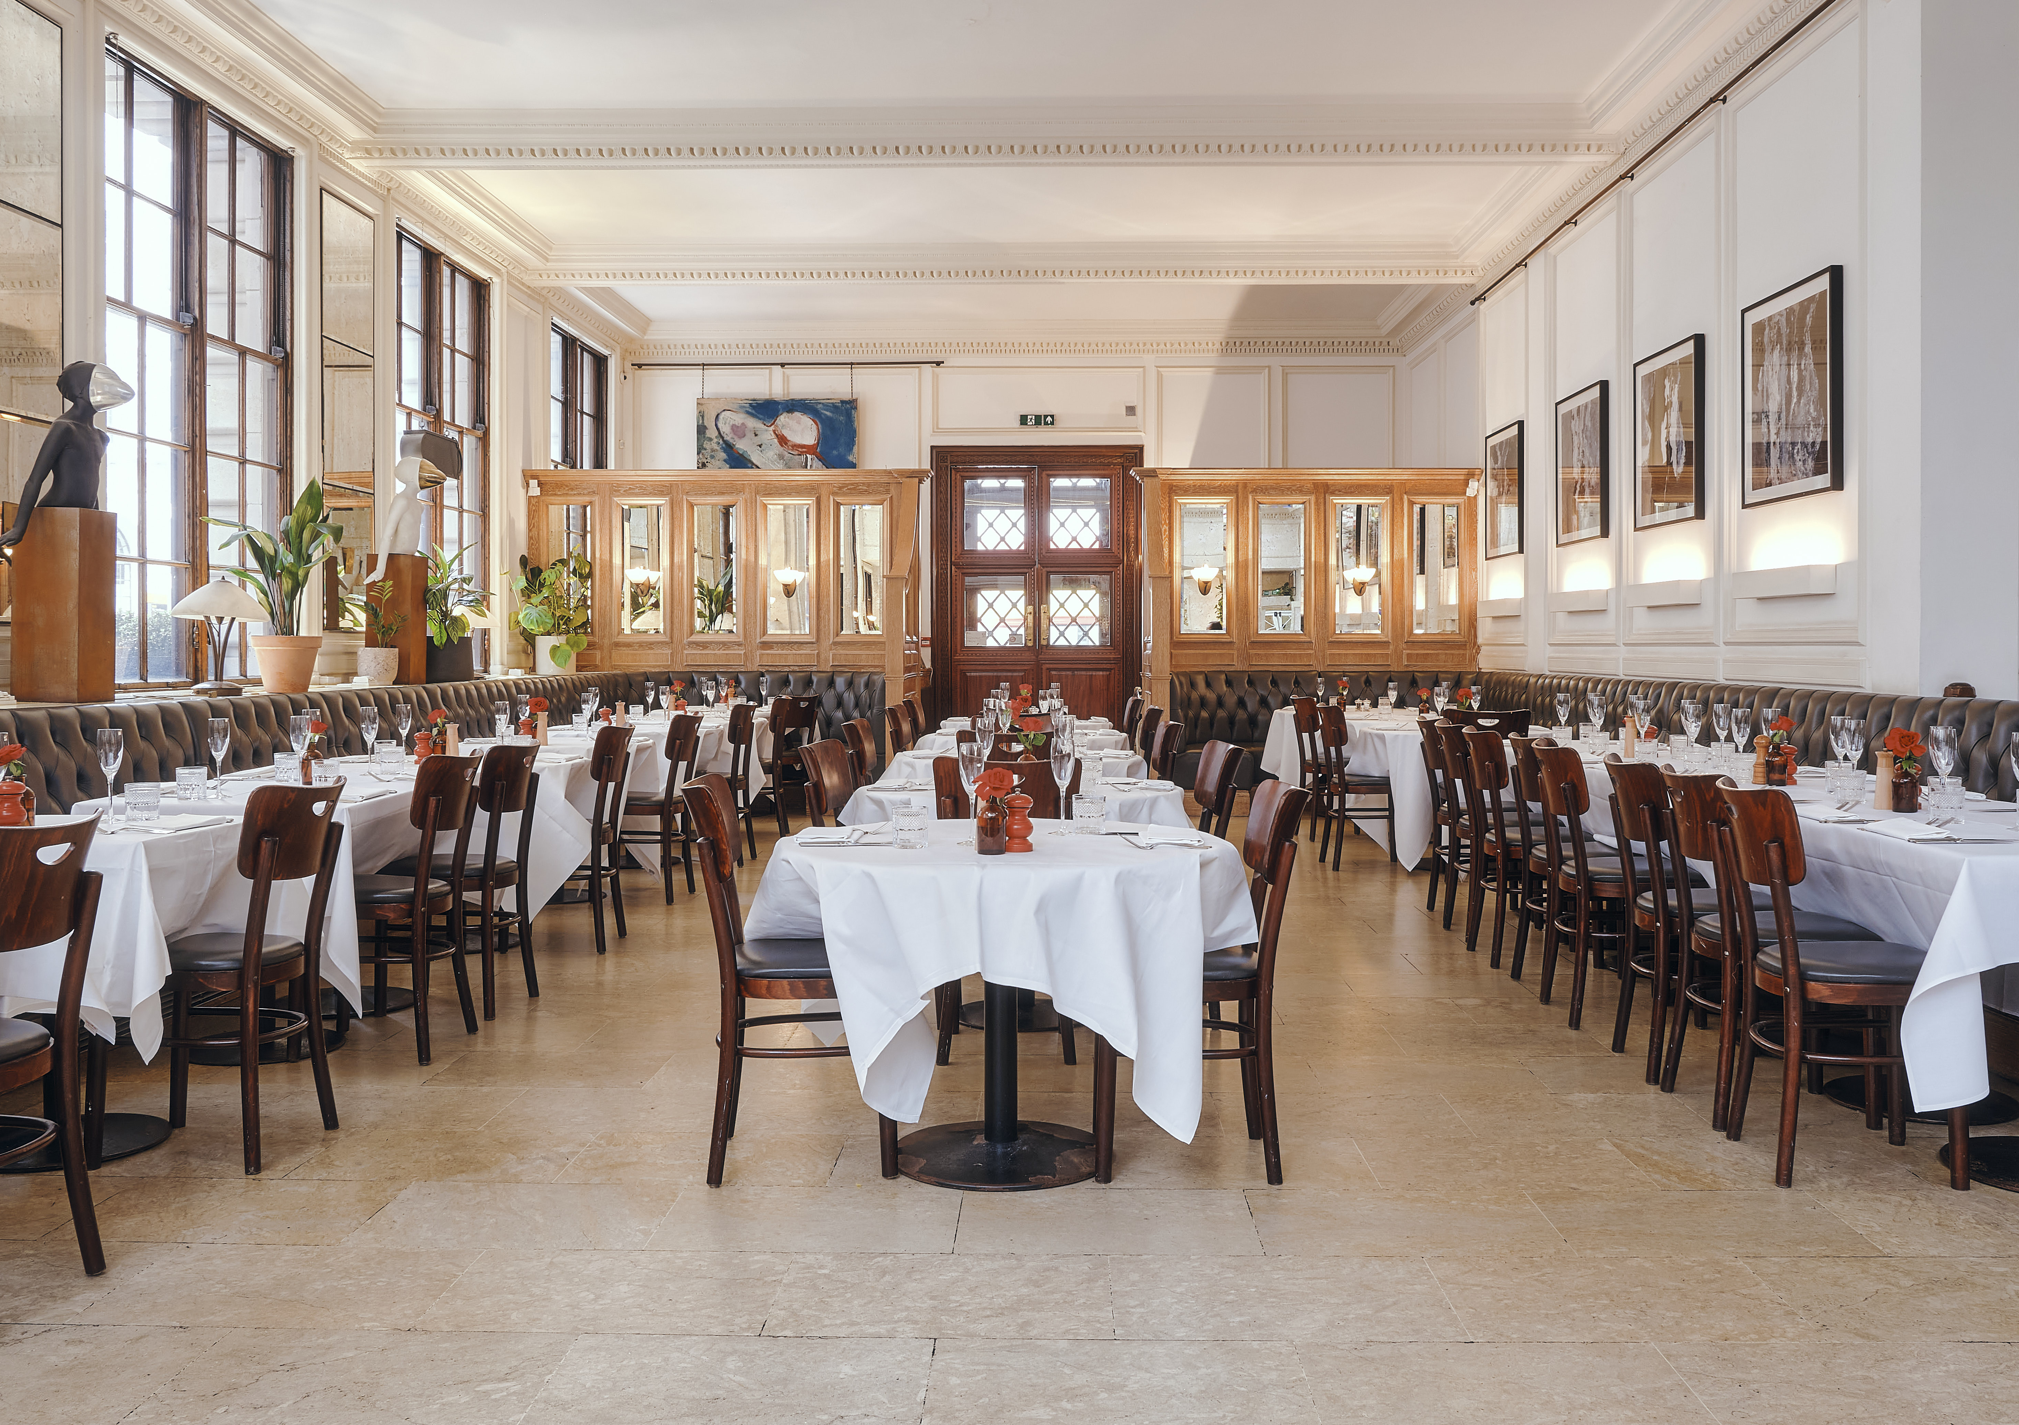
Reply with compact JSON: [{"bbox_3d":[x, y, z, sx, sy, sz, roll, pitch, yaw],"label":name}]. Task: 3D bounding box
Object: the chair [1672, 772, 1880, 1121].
[{"bbox_3d":[1.968,0.588,4.160,0.475,0.880,0.415,0,2,-1],"label":"chair"}]

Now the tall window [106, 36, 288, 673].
[{"bbox_3d":[-3.537,-1.400,7.000,0.130,2.500,1.580,0,2,2],"label":"tall window"}]

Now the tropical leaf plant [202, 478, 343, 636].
[{"bbox_3d":[-3.190,-0.677,6.950,0.480,0.680,0.500,0,2,2],"label":"tropical leaf plant"}]

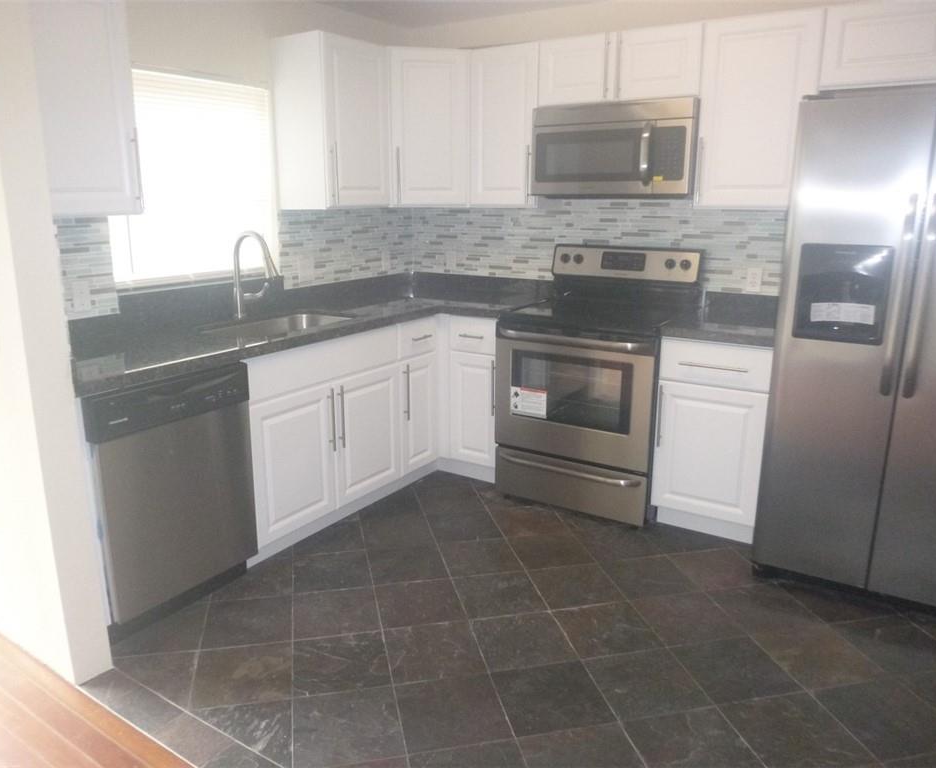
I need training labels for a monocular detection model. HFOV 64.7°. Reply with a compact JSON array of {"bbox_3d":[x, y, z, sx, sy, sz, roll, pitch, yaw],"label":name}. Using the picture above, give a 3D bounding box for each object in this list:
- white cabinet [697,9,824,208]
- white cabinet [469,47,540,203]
[{"bbox_3d":[1.275,-1.144,3.202,0.460,0.759,0.320,9,16,31],"label":"white cabinet"},{"bbox_3d":[0.262,-1.301,3.806,0.391,0.760,0.328,9,16,32],"label":"white cabinet"}]

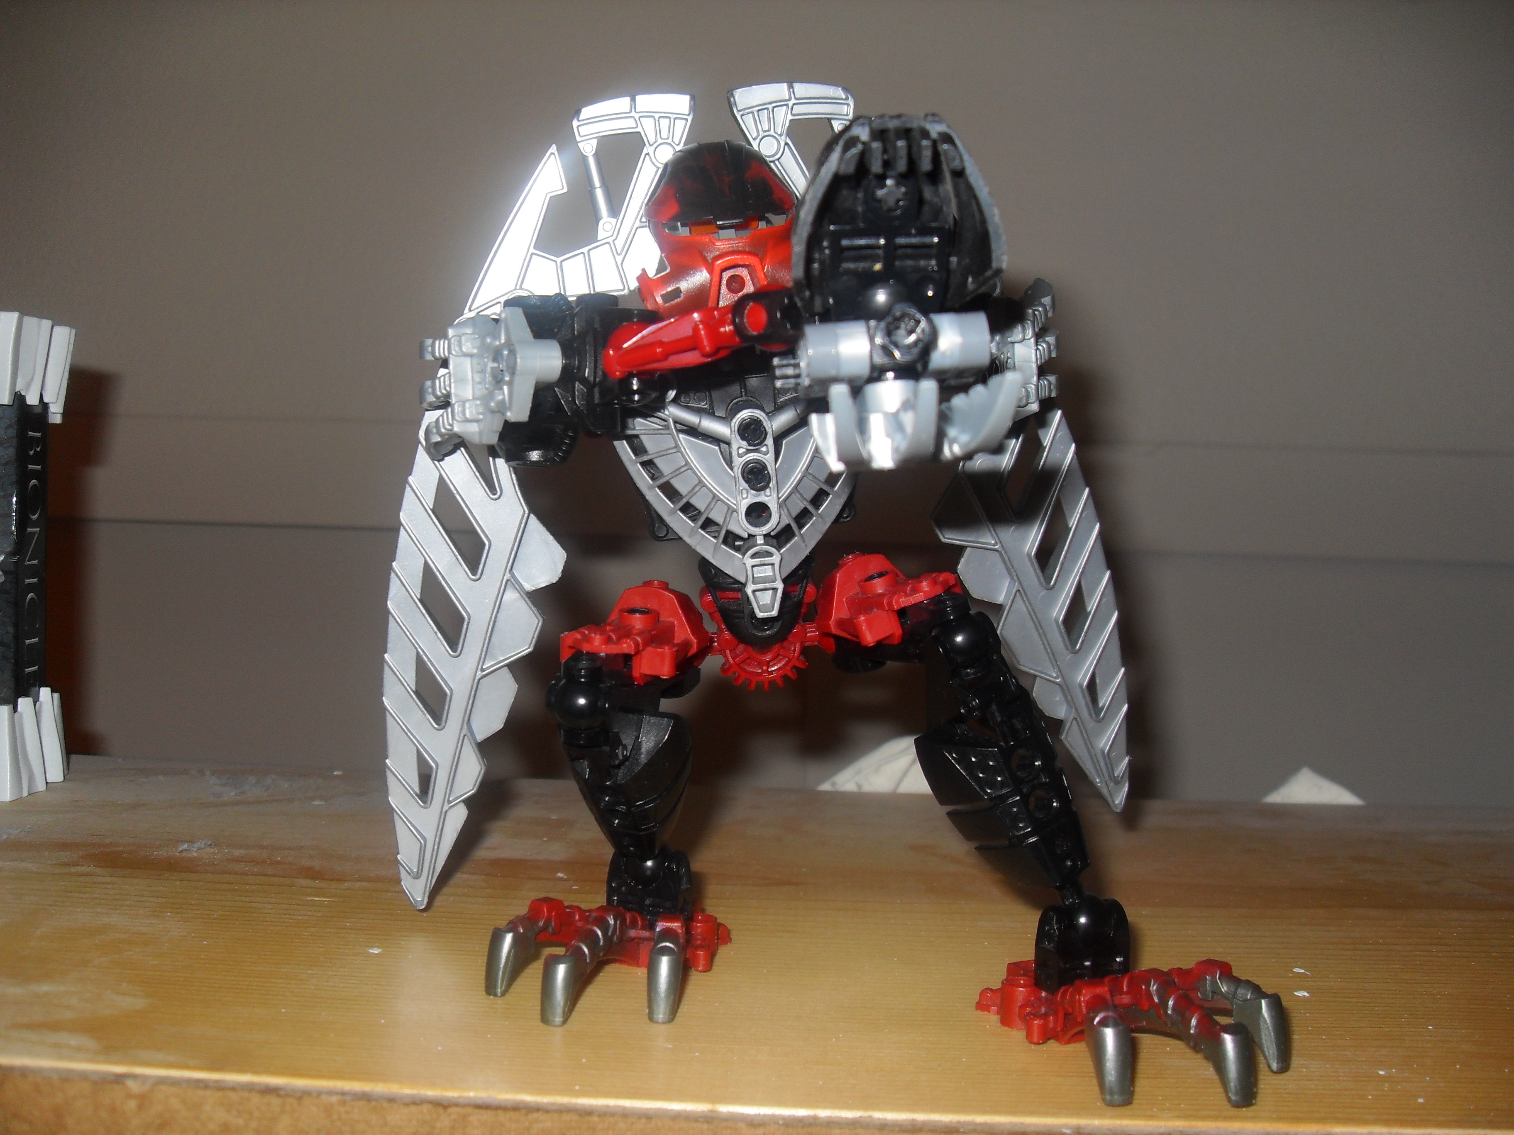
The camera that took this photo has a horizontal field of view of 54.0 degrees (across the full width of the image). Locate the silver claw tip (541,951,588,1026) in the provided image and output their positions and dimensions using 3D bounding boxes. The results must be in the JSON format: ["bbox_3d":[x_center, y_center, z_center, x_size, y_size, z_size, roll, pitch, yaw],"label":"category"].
[{"bbox_3d":[-0.039,0.084,0.297,0.008,0.015,0.009,6,5,20],"label":"silver claw tip"}]

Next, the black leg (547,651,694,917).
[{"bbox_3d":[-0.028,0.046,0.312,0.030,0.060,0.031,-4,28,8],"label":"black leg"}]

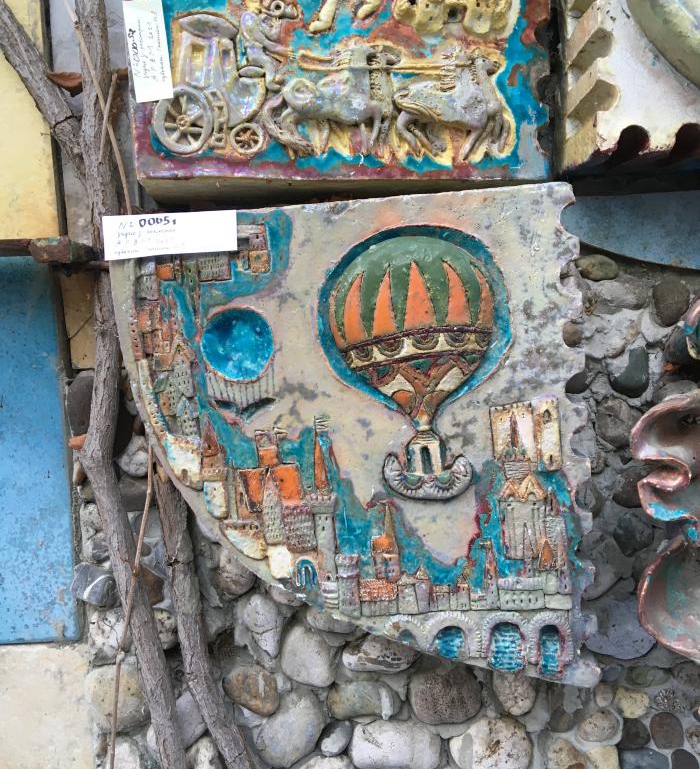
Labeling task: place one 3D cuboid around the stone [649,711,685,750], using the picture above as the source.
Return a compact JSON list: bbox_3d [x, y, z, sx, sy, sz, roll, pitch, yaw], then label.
[{"bbox_3d":[0.335,0.366,0.826,0.036,0.039,0.025,-2,8,2],"label":"stone"}]

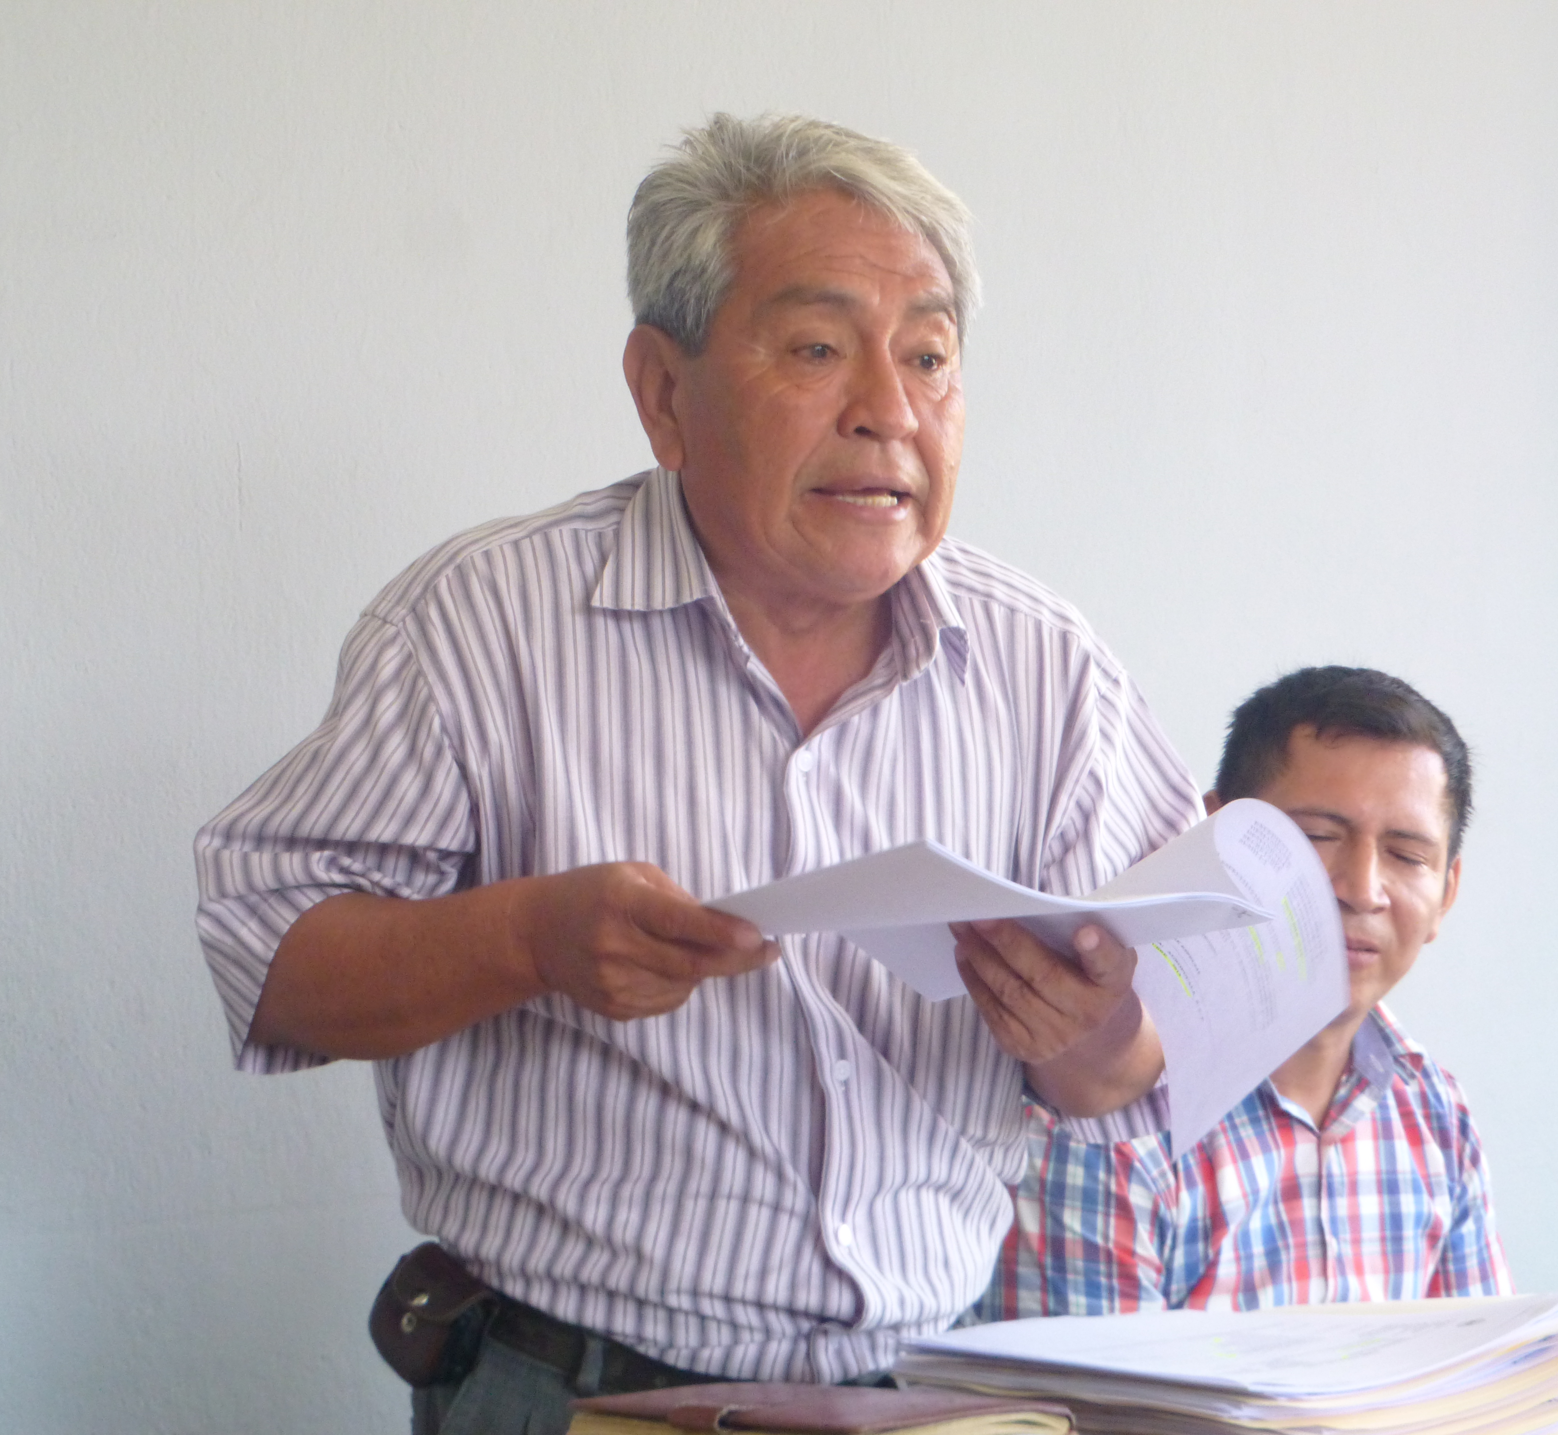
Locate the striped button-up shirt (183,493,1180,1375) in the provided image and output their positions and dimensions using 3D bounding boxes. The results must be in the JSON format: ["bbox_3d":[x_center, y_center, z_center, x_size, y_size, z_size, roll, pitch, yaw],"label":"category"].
[{"bbox_3d":[-0.040,0.108,2.170,0.550,0.490,0.360,0,5,-27],"label":"striped button-up shirt"}]

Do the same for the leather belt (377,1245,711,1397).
[{"bbox_3d":[-0.047,0.322,2.200,0.370,0.085,0.280,-2,6,-27],"label":"leather belt"}]

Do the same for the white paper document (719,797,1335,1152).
[{"bbox_3d":[0.115,0.113,1.890,0.270,0.155,0.230,-1,3,-22],"label":"white paper document"}]

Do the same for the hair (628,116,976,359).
[{"bbox_3d":[0.012,-0.235,2.120,0.175,0.155,0.205,-1,8,-37],"label":"hair"}]

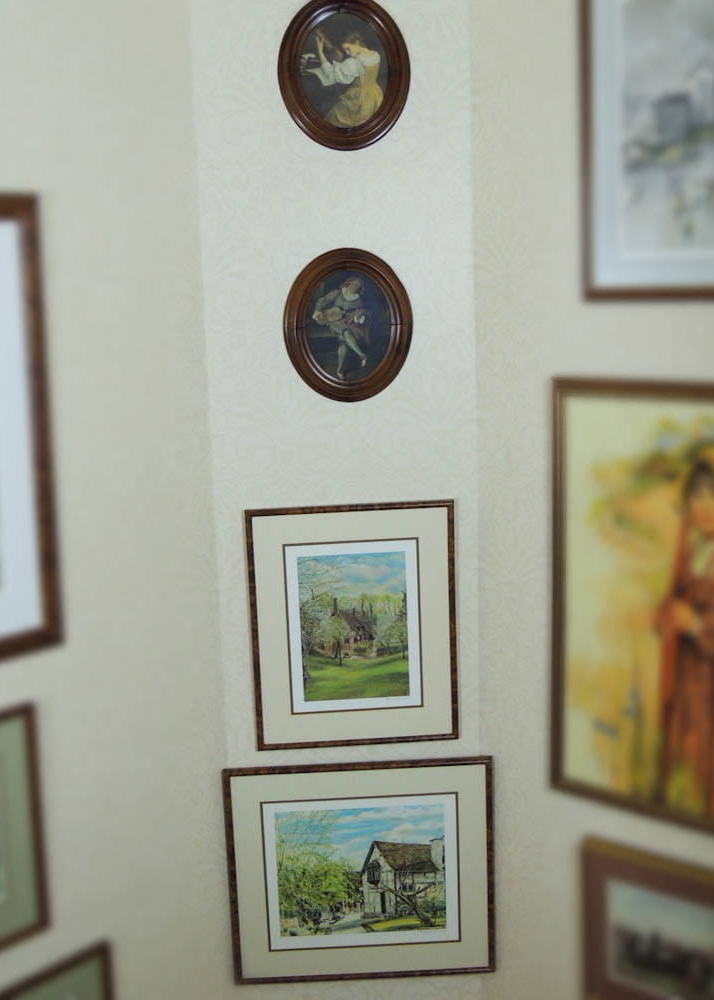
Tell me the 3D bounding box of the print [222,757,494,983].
[{"bbox_3d":[0.010,0.671,2.255,0.477,0.427,0.024,-3,12,-2],"label":"print"}]

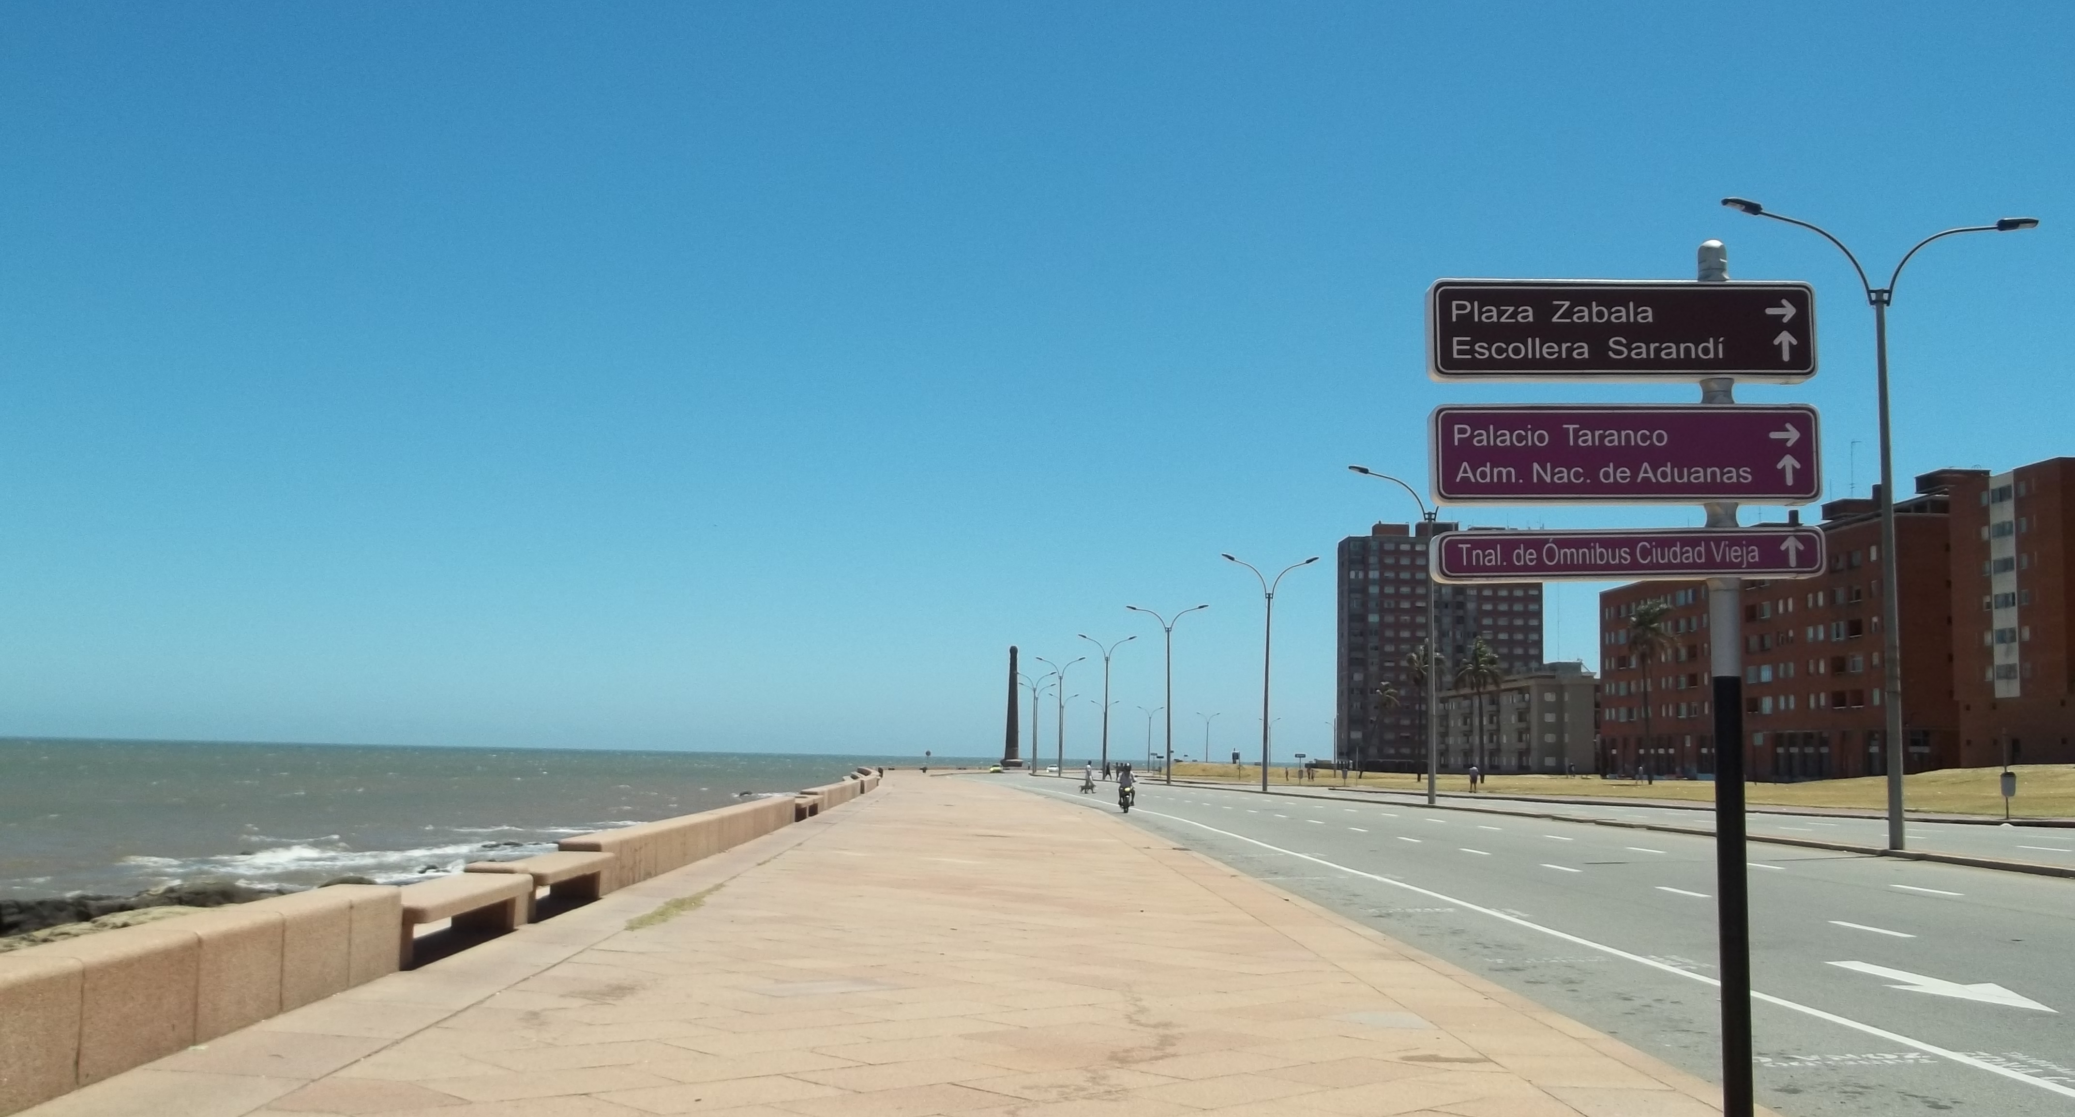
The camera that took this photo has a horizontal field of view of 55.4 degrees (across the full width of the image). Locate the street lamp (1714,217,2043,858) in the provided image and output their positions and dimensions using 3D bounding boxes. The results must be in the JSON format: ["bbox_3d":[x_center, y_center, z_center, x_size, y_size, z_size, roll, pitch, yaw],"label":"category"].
[{"bbox_3d":[15.981,-0.679,37.371,5.950,12.250,0.400,2,-6,-3],"label":"street lamp"}]

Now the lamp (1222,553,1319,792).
[{"bbox_3d":[12.489,6.127,105.604,5.200,12.600,0.400,1,-6,0],"label":"lamp"}]

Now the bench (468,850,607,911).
[{"bbox_3d":[-4.748,3.225,19.474,0.630,0.450,3.400,1,-6,-1],"label":"bench"}]

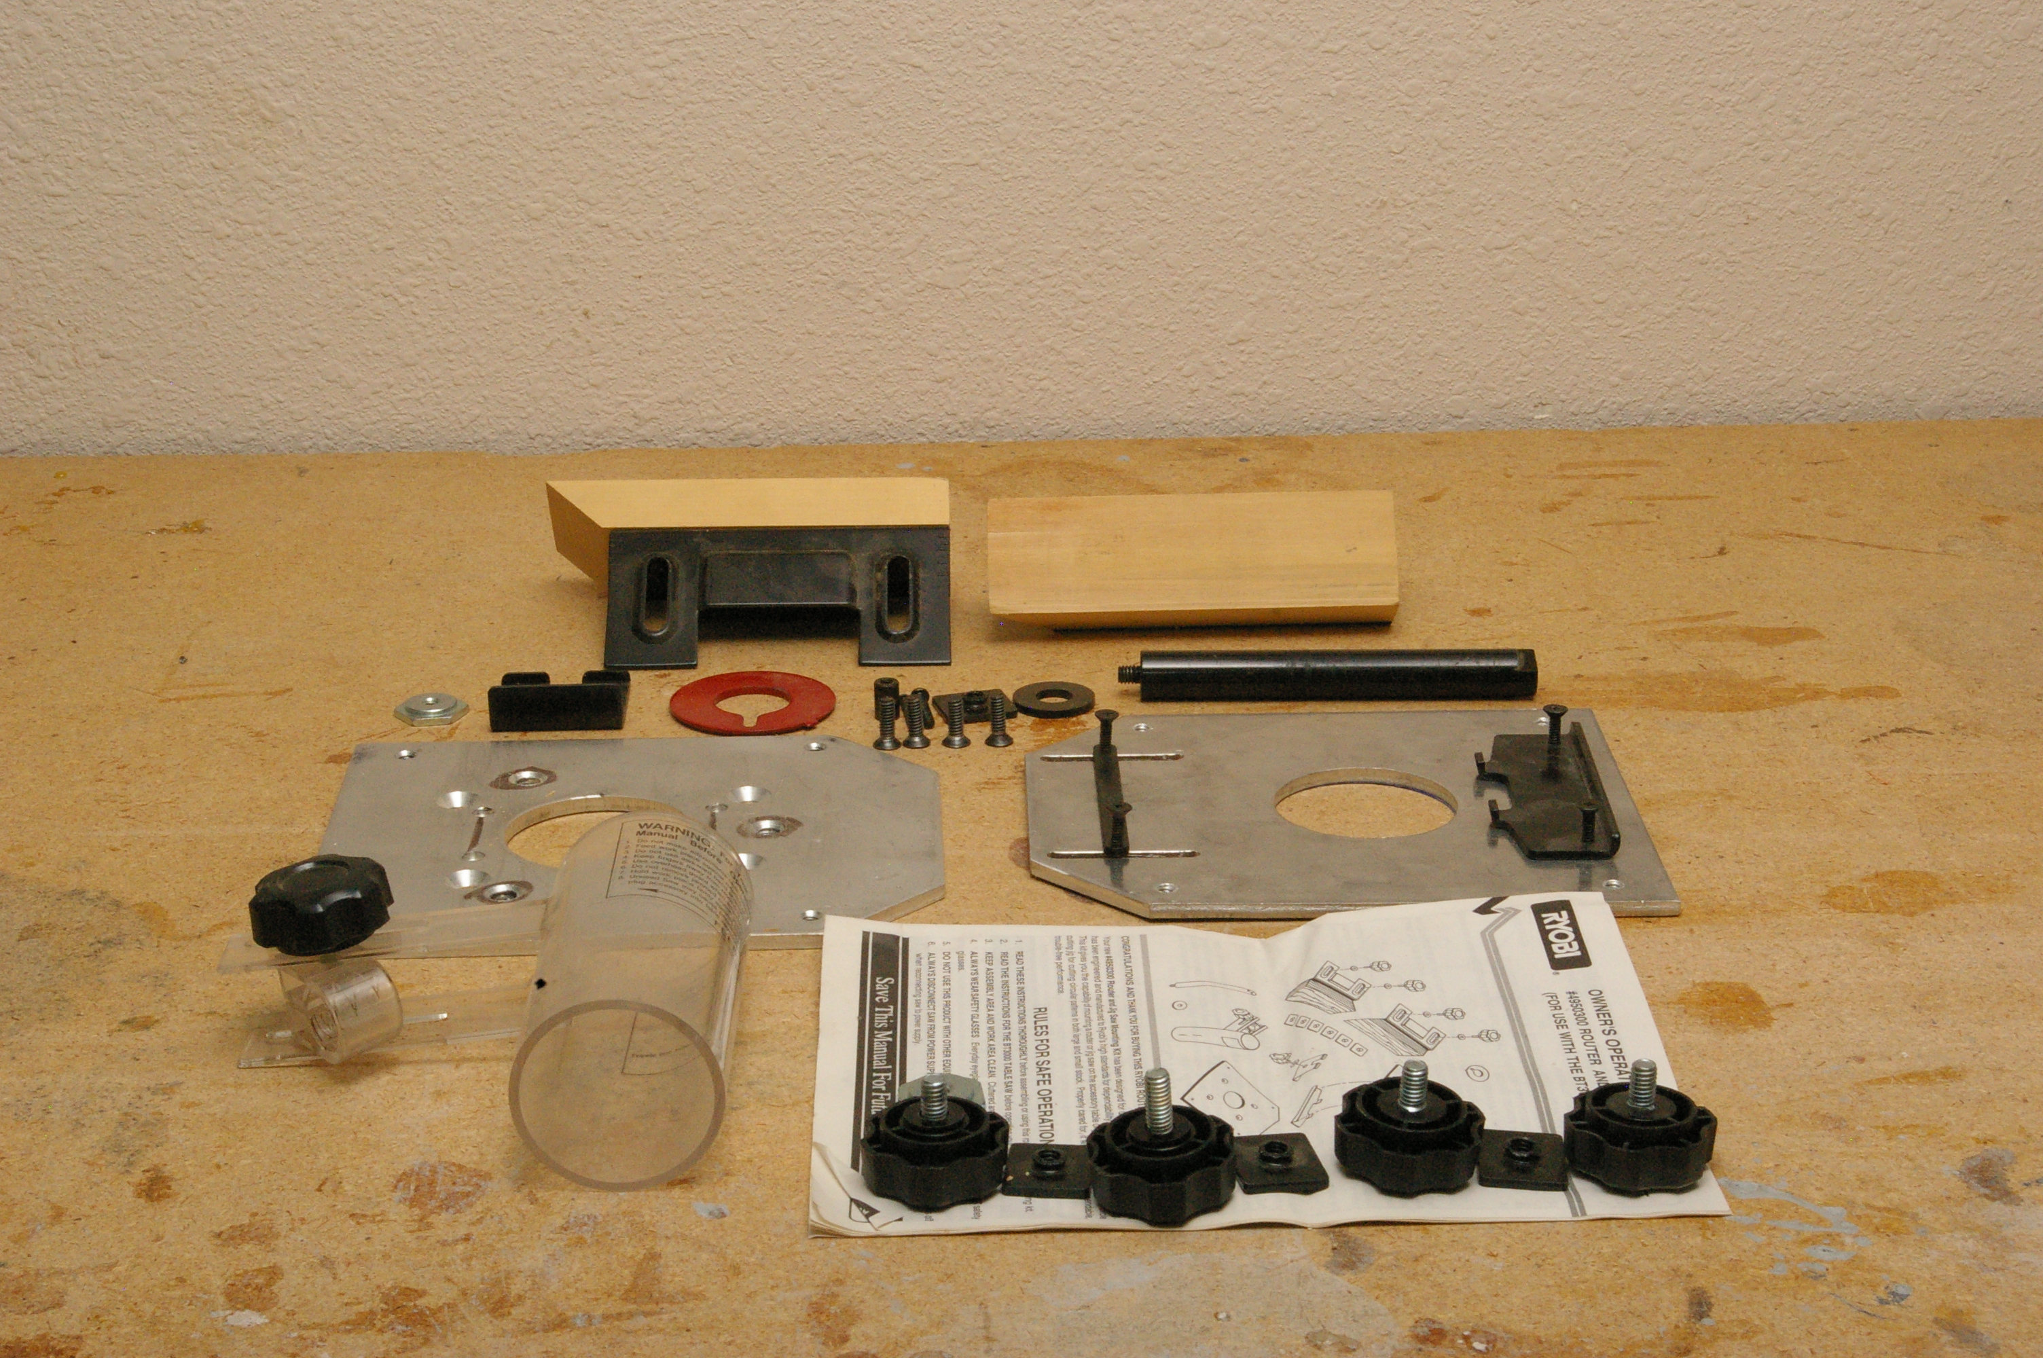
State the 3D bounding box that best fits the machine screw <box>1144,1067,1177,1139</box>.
[{"bbox_3d":[0.042,0.128,1.105,0.008,0.019,0.008,-4,21,1],"label":"machine screw"}]

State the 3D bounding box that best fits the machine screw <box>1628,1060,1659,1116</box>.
[{"bbox_3d":[0.192,0.126,1.117,0.008,0.015,0.008,0,21,0],"label":"machine screw"}]

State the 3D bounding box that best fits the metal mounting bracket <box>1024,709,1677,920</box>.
[{"bbox_3d":[0.118,0.050,1.383,0.231,0.006,0.188,-1,21,-1],"label":"metal mounting bracket"}]

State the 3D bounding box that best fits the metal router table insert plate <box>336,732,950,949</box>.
[{"bbox_3d":[-0.145,0.061,1.356,0.231,0.006,0.188,-1,21,-2],"label":"metal router table insert plate"}]

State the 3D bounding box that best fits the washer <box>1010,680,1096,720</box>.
[{"bbox_3d":[0.014,0.009,1.497,0.034,0.004,0.034,0,21,0],"label":"washer"}]

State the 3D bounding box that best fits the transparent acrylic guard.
[{"bbox_3d":[-0.173,0.101,1.169,0.167,0.065,0.148,0,21,0],"label":"transparent acrylic guard"}]

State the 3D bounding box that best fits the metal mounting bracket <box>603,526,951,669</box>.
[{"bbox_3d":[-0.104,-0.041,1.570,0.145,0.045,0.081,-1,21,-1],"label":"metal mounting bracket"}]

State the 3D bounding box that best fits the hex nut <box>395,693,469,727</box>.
[{"bbox_3d":[-0.242,0.012,1.488,0.030,0.006,0.026,-3,21,-8],"label":"hex nut"}]

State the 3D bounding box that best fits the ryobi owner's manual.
[{"bbox_3d":[0.072,0.122,1.189,0.277,0.009,0.214,-1,21,-2],"label":"ryobi owner's manual"}]

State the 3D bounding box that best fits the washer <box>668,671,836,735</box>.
[{"bbox_3d":[-0.110,0.010,1.496,0.068,0.003,0.068,0,21,0],"label":"washer"}]

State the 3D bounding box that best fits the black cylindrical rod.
[{"bbox_3d":[0.127,-0.001,1.500,0.173,0.020,0.020,0,21,0],"label":"black cylindrical rod"}]

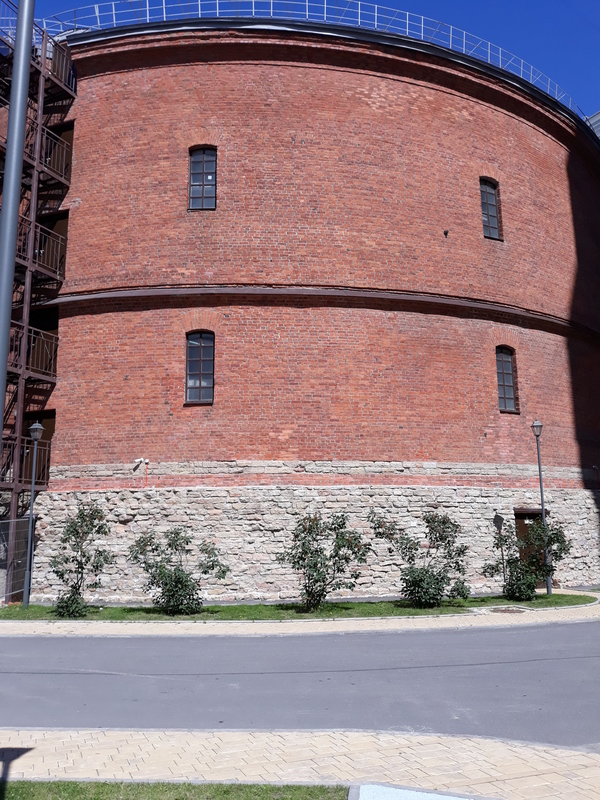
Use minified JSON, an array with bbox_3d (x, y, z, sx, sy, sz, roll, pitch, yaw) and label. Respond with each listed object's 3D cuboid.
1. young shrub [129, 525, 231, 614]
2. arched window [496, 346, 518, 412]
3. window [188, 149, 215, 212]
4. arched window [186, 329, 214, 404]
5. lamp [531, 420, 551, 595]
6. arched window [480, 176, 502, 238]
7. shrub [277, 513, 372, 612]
[{"bbox_3d":[-2.541,3.531,13.055,2.030,1.730,1.780,1,-10,-11],"label":"young shrub"},{"bbox_3d":[5.938,-0.570,18.033,0.750,2.000,0.200,5,-11,-29],"label":"arched window"},{"bbox_3d":[-2.605,-5.983,16.945,0.750,2.000,0.200,-1,-10,2],"label":"window"},{"bbox_3d":[-2.538,-0.823,16.048,0.750,2.000,0.200,-1,-10,2],"label":"arched window"},{"bbox_3d":[6.054,2.627,15.539,0.360,4.290,0.360,-4,-11,21],"label":"lamp"},{"bbox_3d":[5.717,-5.713,18.834,0.750,2.000,0.200,5,-11,-28],"label":"arched window"},{"bbox_3d":[0.492,3.370,13.079,1.910,1.990,1.670,-1,-10,2],"label":"shrub"}]

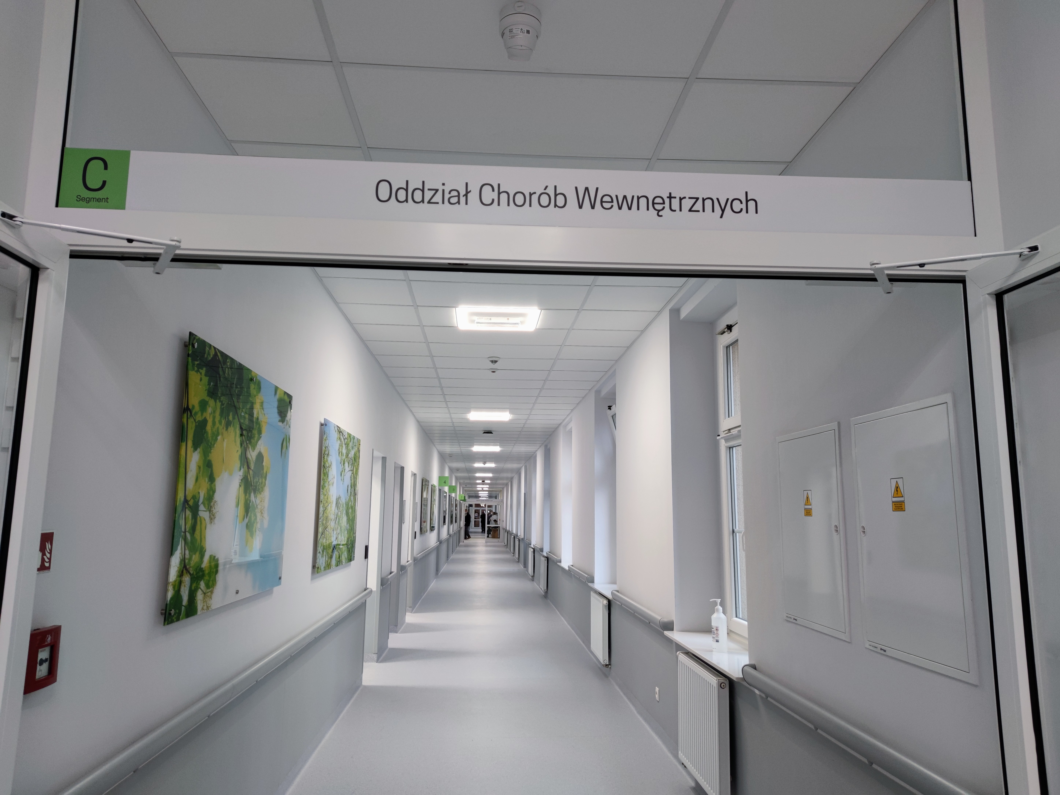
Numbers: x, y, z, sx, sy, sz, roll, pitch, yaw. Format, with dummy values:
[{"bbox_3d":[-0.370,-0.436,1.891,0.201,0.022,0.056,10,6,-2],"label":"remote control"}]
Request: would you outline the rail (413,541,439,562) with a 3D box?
[{"bbox_3d":[-1.994,3.010,14.498,0.078,0.112,5.791,1,-9,-4],"label":"rail"}]

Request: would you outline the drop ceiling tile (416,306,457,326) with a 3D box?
[{"bbox_3d":[-0.709,-0.633,5.687,0.274,0.020,0.583,1,-9,-4],"label":"drop ceiling tile"}]

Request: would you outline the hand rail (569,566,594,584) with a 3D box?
[{"bbox_3d":[0.643,2.233,9.282,0.084,0.082,1.812,1,-9,-4],"label":"hand rail"}]

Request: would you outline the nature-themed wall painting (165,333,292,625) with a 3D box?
[{"bbox_3d":[-1.241,0.371,3.181,0.025,0.992,1.404,1,-9,-4],"label":"nature-themed wall painting"}]

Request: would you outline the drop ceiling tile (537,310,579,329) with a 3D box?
[{"bbox_3d":[0.213,-0.615,5.744,0.265,0.020,0.583,1,-9,-4],"label":"drop ceiling tile"}]

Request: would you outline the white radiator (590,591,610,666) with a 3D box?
[{"bbox_3d":[0.720,2.352,7.578,0.068,0.615,0.776,1,-9,-4],"label":"white radiator"}]

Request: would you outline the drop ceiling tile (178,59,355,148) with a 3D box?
[{"bbox_3d":[-0.946,-1.099,2.748,0.534,0.020,0.583,1,-9,-4],"label":"drop ceiling tile"}]

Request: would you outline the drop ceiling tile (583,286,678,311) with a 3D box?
[{"bbox_3d":[0.694,-0.696,5.144,0.579,0.025,0.579,1,-9,-4],"label":"drop ceiling tile"}]

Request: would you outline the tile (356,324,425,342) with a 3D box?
[{"bbox_3d":[-1.173,-0.549,6.244,0.534,0.020,0.583,1,-9,-4],"label":"tile"}]

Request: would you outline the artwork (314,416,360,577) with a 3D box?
[{"bbox_3d":[-1.412,0.739,5.444,0.031,0.996,1.459,1,-9,-4],"label":"artwork"}]

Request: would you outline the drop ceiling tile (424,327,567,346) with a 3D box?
[{"bbox_3d":[-0.283,-0.531,6.241,1.177,0.025,0.579,1,-9,-4],"label":"drop ceiling tile"}]

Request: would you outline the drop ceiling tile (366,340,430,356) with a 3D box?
[{"bbox_3d":[-1.202,-0.456,6.763,0.529,0.025,0.579,1,-9,-4],"label":"drop ceiling tile"}]

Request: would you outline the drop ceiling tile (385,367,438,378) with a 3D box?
[{"bbox_3d":[-1.286,-0.274,7.991,0.534,0.020,0.583,1,-9,-4],"label":"drop ceiling tile"}]

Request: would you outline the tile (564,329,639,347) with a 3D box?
[{"bbox_3d":[0.620,-0.515,6.354,0.584,0.020,0.583,1,-9,-4],"label":"tile"}]

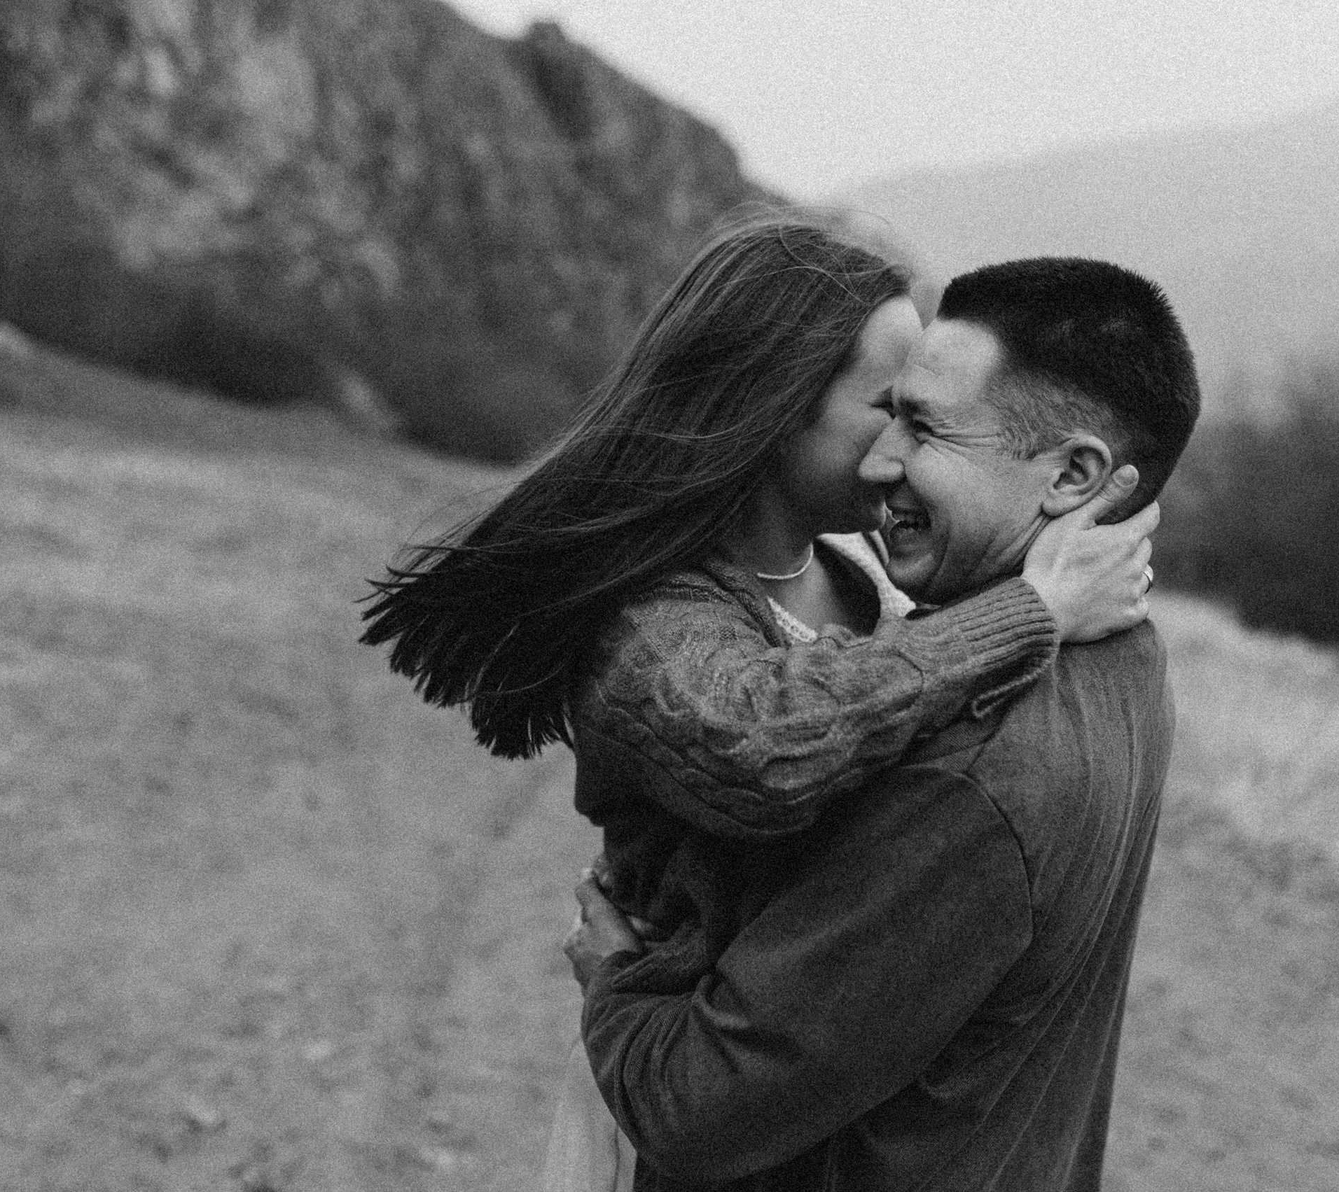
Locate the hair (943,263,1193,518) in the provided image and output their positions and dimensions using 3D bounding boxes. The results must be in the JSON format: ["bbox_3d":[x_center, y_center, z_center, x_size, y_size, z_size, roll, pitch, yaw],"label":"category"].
[{"bbox_3d":[0.278,-0.145,1.210,0.190,0.178,0.168,10,1,7],"label":"hair"}]

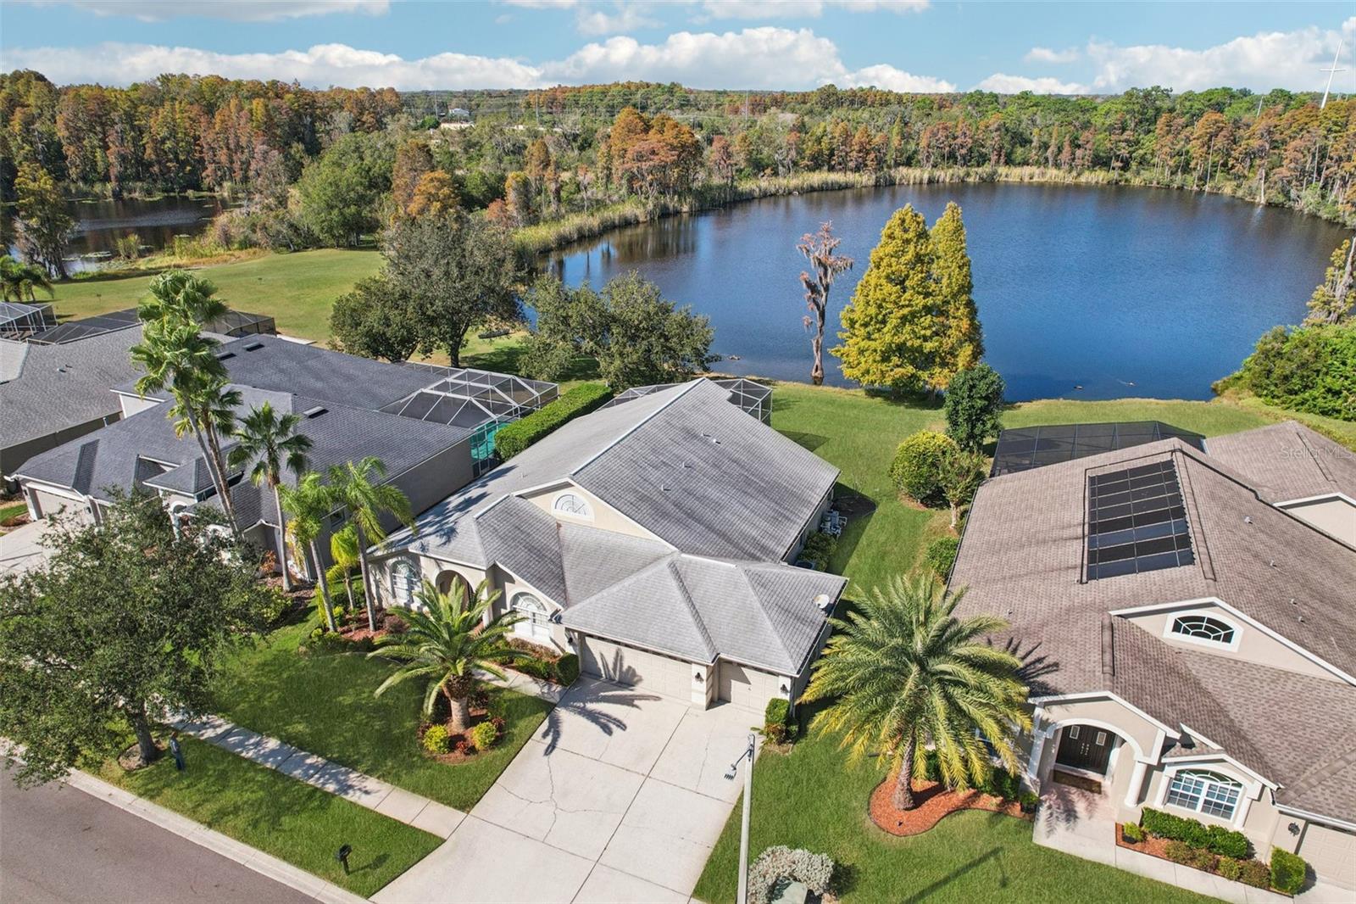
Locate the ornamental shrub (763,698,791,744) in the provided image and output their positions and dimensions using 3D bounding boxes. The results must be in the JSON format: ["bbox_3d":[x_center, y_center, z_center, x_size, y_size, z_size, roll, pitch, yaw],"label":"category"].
[{"bbox_3d":[3.800,10.194,31.608,1.050,1.360,1.150,0,23,0],"label":"ornamental shrub"}]

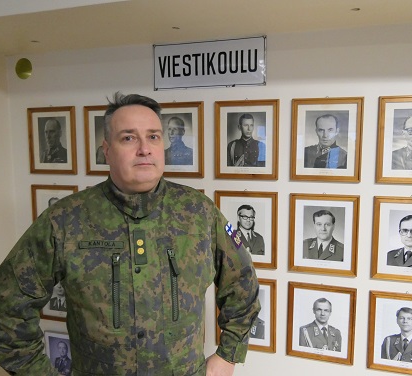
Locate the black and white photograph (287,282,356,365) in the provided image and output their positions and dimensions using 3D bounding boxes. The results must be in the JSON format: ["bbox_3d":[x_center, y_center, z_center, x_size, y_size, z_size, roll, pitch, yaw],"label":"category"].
[{"bbox_3d":[0.489,0.575,1.673,0.275,0.332,0.025,2,6,16],"label":"black and white photograph"}]

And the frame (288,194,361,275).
[{"bbox_3d":[0.489,0.194,1.639,0.276,0.335,0.020,2,7,16],"label":"frame"}]

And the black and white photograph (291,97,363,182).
[{"bbox_3d":[0.488,-0.194,1.595,0.276,0.335,0.020,2,7,16],"label":"black and white photograph"}]

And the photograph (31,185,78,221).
[{"bbox_3d":[-0.763,0.152,2.005,0.276,0.335,0.020,1,7,16],"label":"photograph"}]

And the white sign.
[{"bbox_3d":[0.008,-0.533,1.696,0.502,0.199,0.015,2,6,16],"label":"white sign"}]

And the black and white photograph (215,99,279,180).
[{"bbox_3d":[0.173,-0.204,1.684,0.275,0.335,0.025,2,6,16],"label":"black and white photograph"}]

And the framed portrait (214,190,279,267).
[{"bbox_3d":[0.177,0.180,1.730,0.276,0.335,0.020,2,7,16],"label":"framed portrait"}]

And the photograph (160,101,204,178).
[{"bbox_3d":[-0.140,-0.217,1.779,0.276,0.335,0.020,2,7,16],"label":"photograph"}]

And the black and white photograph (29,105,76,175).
[{"bbox_3d":[-0.767,-0.236,1.963,0.276,0.335,0.020,2,7,16],"label":"black and white photograph"}]

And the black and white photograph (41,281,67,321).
[{"bbox_3d":[-0.759,0.537,2.048,0.276,0.335,0.020,2,7,16],"label":"black and white photograph"}]

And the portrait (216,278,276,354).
[{"bbox_3d":[0.178,0.561,1.764,0.275,0.334,0.025,2,6,16],"label":"portrait"}]

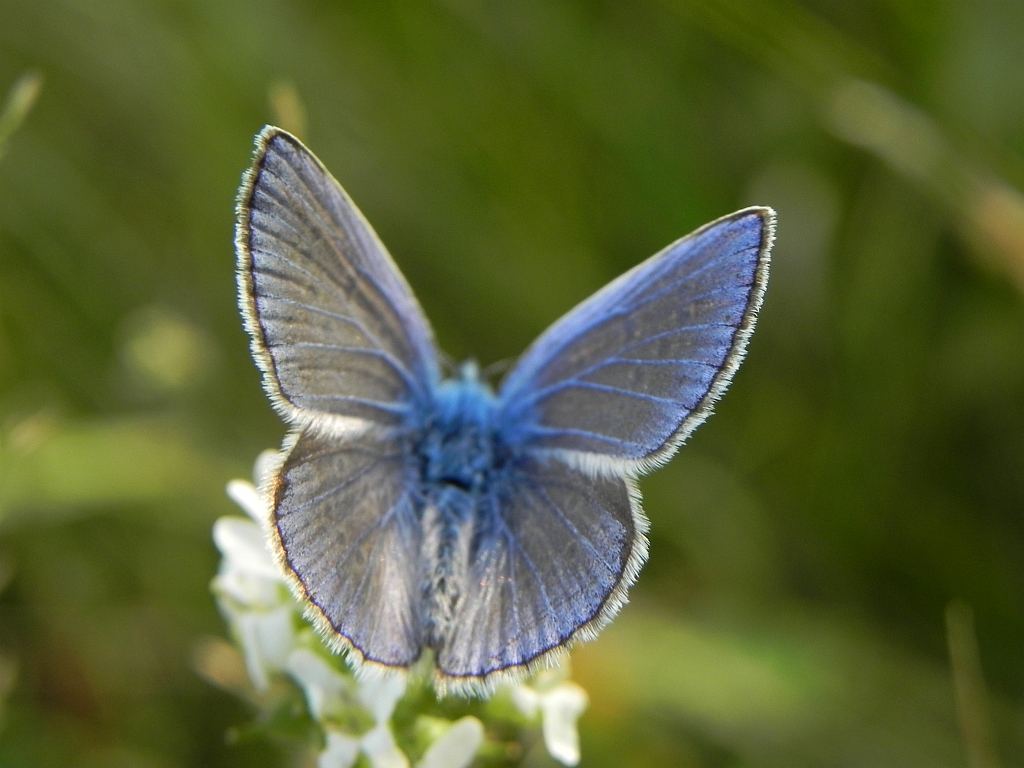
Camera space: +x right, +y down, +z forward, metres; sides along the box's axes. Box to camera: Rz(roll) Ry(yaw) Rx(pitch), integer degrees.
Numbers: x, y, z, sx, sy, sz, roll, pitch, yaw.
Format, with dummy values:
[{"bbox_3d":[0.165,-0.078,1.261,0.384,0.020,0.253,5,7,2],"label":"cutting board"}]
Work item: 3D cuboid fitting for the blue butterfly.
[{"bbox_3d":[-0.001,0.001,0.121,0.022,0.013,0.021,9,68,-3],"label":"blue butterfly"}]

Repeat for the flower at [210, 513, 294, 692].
[{"bbox_3d":[-0.012,0.010,0.127,0.005,0.007,0.004,15,30,26],"label":"flower"}]

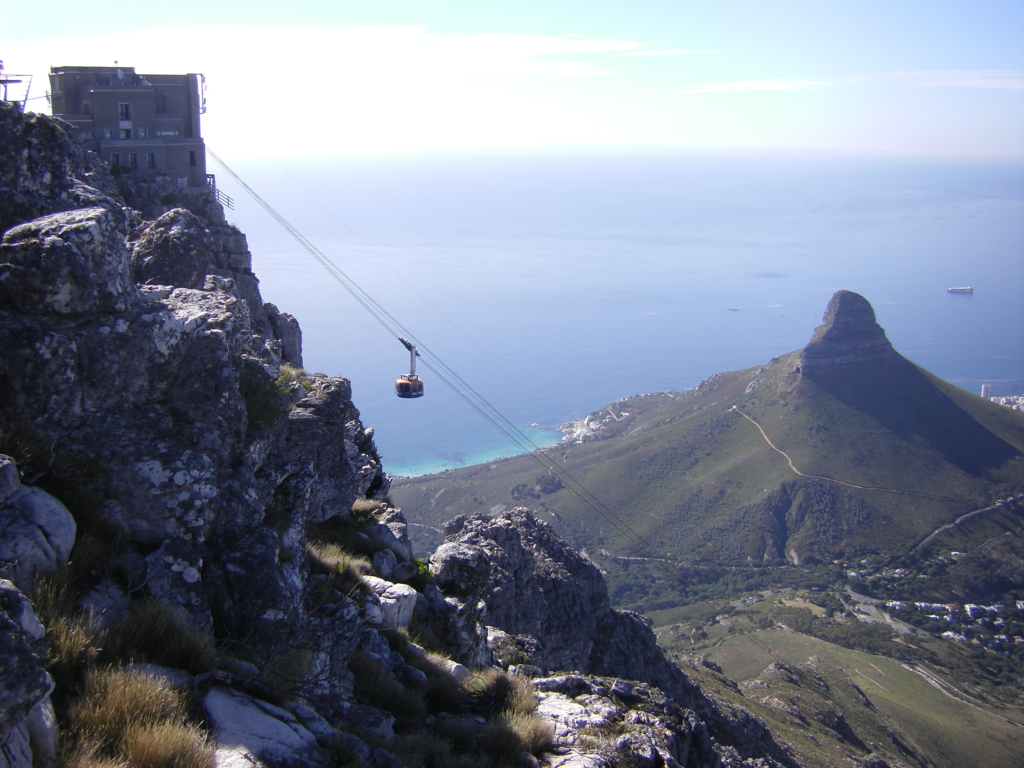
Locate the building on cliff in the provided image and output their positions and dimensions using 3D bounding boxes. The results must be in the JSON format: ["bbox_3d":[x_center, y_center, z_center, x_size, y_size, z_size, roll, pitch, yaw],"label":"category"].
[{"bbox_3d":[-53.565,-35.670,157.000,17.139,16.324,13.500,-10,16,-37],"label":"building on cliff"}]

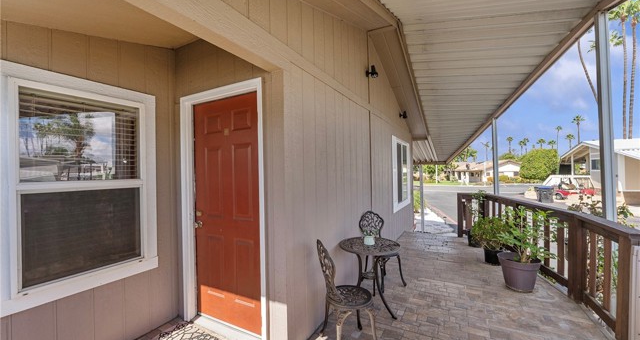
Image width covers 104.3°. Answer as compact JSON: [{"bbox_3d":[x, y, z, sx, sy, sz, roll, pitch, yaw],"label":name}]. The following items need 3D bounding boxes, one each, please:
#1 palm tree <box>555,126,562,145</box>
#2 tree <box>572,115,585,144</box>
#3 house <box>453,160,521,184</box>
[{"bbox_3d":[114.837,-9.636,120.000,2.500,23.189,2.500,-2,-1,27],"label":"palm tree"},{"bbox_3d":[83.249,-7.746,80.000,2.800,19.570,2.800,-2,-1,27],"label":"tree"},{"bbox_3d":[33.700,0.300,50.000,13.000,4.300,9.000,-2,-1,14],"label":"house"}]

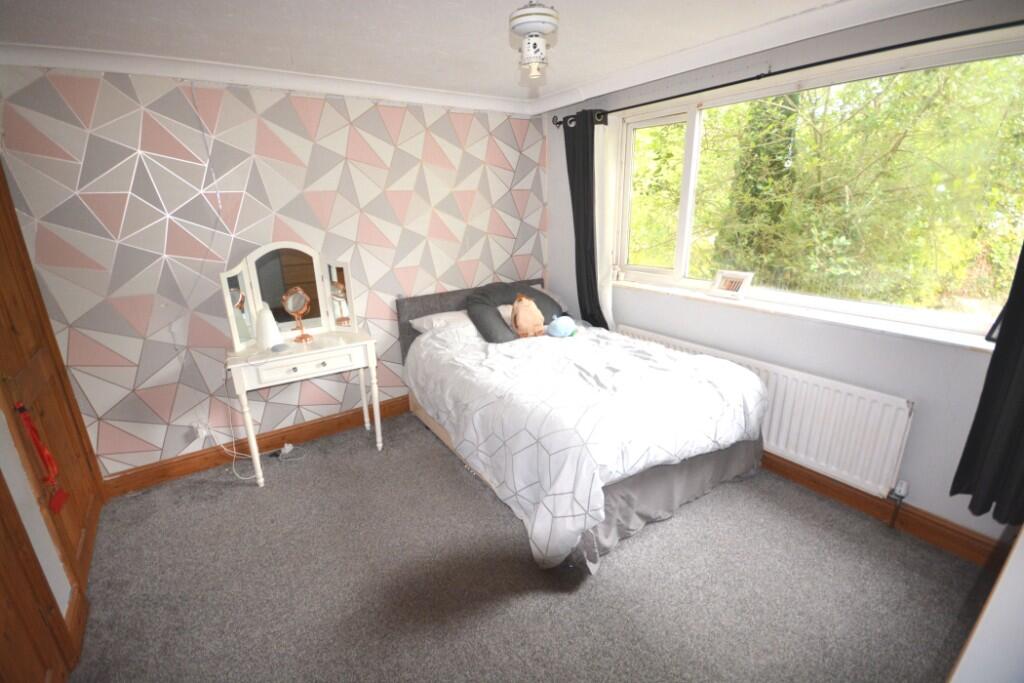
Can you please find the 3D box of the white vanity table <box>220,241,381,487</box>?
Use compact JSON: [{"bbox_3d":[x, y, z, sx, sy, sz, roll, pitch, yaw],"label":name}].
[{"bbox_3d":[-1.285,0.101,2.649,0.800,1.385,0.380,-13,21,-32],"label":"white vanity table"}]

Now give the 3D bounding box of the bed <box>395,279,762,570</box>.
[{"bbox_3d":[0.291,0.233,2.832,1.430,0.940,2.020,-13,21,-32],"label":"bed"}]

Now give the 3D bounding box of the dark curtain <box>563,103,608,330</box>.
[{"bbox_3d":[0.573,-0.819,3.365,0.140,1.770,0.400,-13,21,-32],"label":"dark curtain"}]

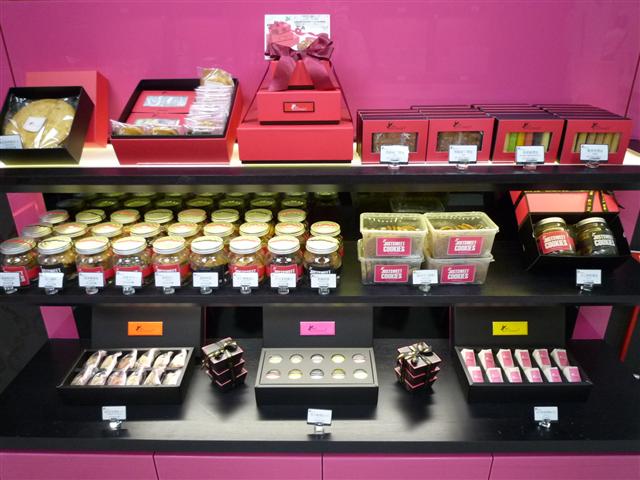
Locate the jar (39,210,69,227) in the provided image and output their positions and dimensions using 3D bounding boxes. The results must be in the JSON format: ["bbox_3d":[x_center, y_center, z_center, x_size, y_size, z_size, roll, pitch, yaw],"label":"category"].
[{"bbox_3d":[-0.796,-0.026,1.413,0.097,0.104,0.097,0,23,0],"label":"jar"}]

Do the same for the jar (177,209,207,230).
[{"bbox_3d":[-0.331,-0.026,1.217,0.085,0.087,0.085,0,24,0],"label":"jar"}]

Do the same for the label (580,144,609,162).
[{"bbox_3d":[0.534,-0.168,0.898,0.054,0.034,0.006,0,6,0],"label":"label"}]

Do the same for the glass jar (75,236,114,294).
[{"bbox_3d":[-0.591,0.056,1.222,0.097,0.104,0.097,0,23,0],"label":"glass jar"}]

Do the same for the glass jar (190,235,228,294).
[{"bbox_3d":[-0.292,0.056,1.220,0.097,0.105,0.097,0,24,0],"label":"glass jar"}]

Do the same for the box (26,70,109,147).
[{"bbox_3d":[-0.669,-0.342,1.226,0.184,0.184,0.062,0,-2,0],"label":"box"}]

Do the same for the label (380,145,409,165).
[{"bbox_3d":[0.146,-0.167,0.898,0.054,0.034,0.006,0,6,0],"label":"label"}]

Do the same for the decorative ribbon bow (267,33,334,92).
[{"bbox_3d":[-0.046,-0.423,1.098,0.158,0.120,0.085,0,24,0],"label":"decorative ribbon bow"}]

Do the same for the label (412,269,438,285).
[{"bbox_3d":[0.266,0.094,1.163,0.064,0.038,0.003,0,3,1],"label":"label"}]

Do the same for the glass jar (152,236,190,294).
[{"bbox_3d":[-0.390,0.056,1.220,0.097,0.105,0.097,0,24,0],"label":"glass jar"}]

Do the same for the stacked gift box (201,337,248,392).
[{"bbox_3d":[-0.295,0.381,1.430,0.096,0.105,0.092,-17,29,-34],"label":"stacked gift box"}]

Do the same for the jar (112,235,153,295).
[{"bbox_3d":[-0.498,0.054,1.224,0.097,0.104,0.097,0,23,0],"label":"jar"}]

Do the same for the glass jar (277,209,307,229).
[{"bbox_3d":[-0.082,-0.026,1.404,0.097,0.105,0.097,0,24,0],"label":"glass jar"}]

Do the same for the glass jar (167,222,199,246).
[{"bbox_3d":[-0.385,0.014,1.316,0.097,0.104,0.097,0,23,0],"label":"glass jar"}]

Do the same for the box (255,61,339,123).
[{"bbox_3d":[-0.049,-0.373,1.156,0.195,0.142,0.165,0,24,0],"label":"box"}]

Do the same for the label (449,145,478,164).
[{"bbox_3d":[0.327,-0.196,1.057,0.063,0.042,0.006,0,6,0],"label":"label"}]

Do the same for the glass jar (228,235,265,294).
[{"bbox_3d":[-0.193,0.056,1.220,0.097,0.105,0.097,0,24,0],"label":"glass jar"}]

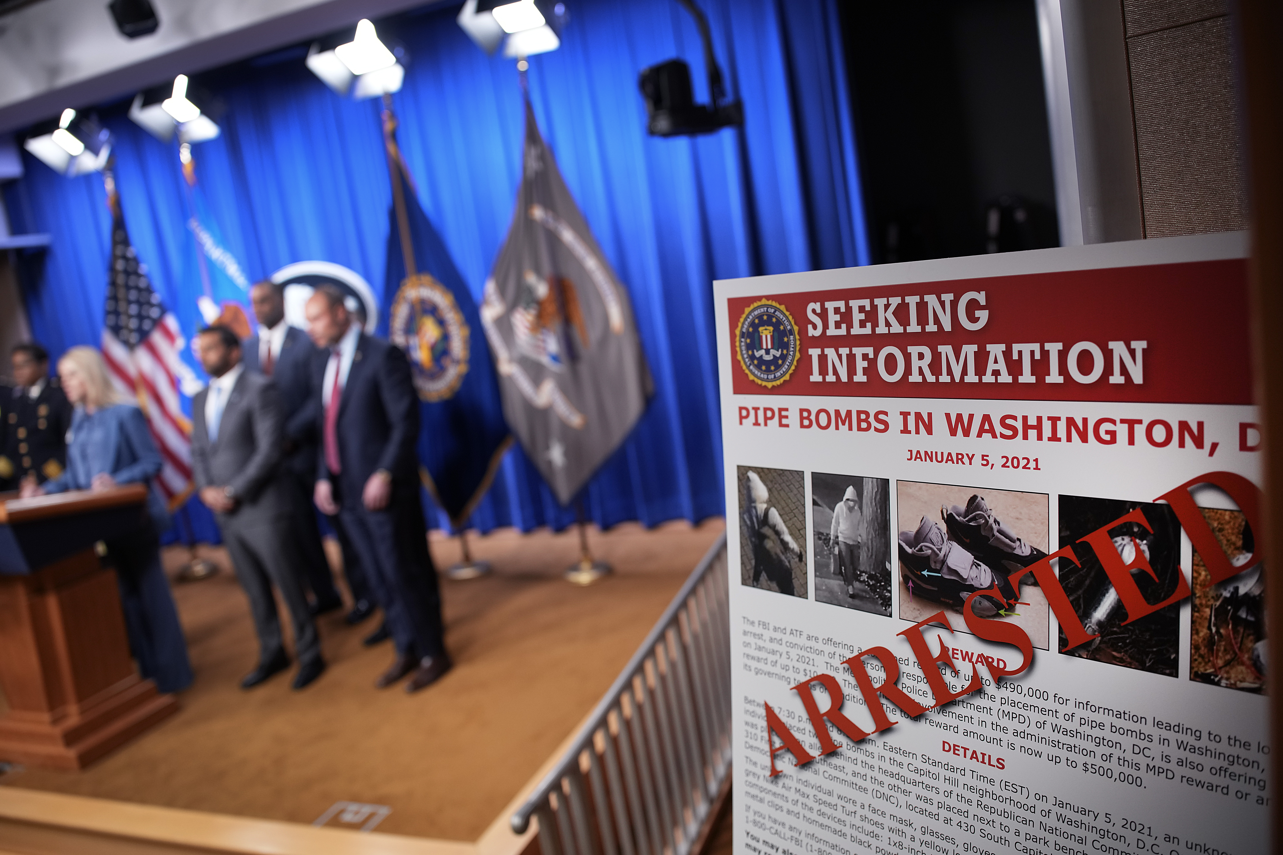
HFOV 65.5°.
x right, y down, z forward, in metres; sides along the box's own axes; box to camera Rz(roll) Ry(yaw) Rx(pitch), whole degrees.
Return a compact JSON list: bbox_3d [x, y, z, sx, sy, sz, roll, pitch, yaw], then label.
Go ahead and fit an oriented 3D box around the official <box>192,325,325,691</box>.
[{"bbox_3d":[-1.897,0.365,4.792,0.520,1.730,0.360,-6,9,21],"label":"official"}]

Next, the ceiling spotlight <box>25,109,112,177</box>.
[{"bbox_3d":[-3.998,-1.977,6.976,0.460,0.380,0.400,-5,49,25],"label":"ceiling spotlight"}]

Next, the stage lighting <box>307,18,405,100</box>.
[{"bbox_3d":[-1.669,-2.158,5.883,0.460,0.380,0.400,-5,49,25],"label":"stage lighting"}]

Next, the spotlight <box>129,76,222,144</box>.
[{"bbox_3d":[-3.044,-2.072,6.523,0.460,0.380,0.400,-5,49,25],"label":"spotlight"}]

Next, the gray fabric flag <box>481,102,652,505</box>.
[{"bbox_3d":[-0.430,-0.644,5.460,0.950,2.200,0.300,-5,9,25],"label":"gray fabric flag"}]

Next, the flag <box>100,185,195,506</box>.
[{"bbox_3d":[-3.669,-0.559,7.280,0.640,2.330,0.360,-5,9,25],"label":"flag"}]

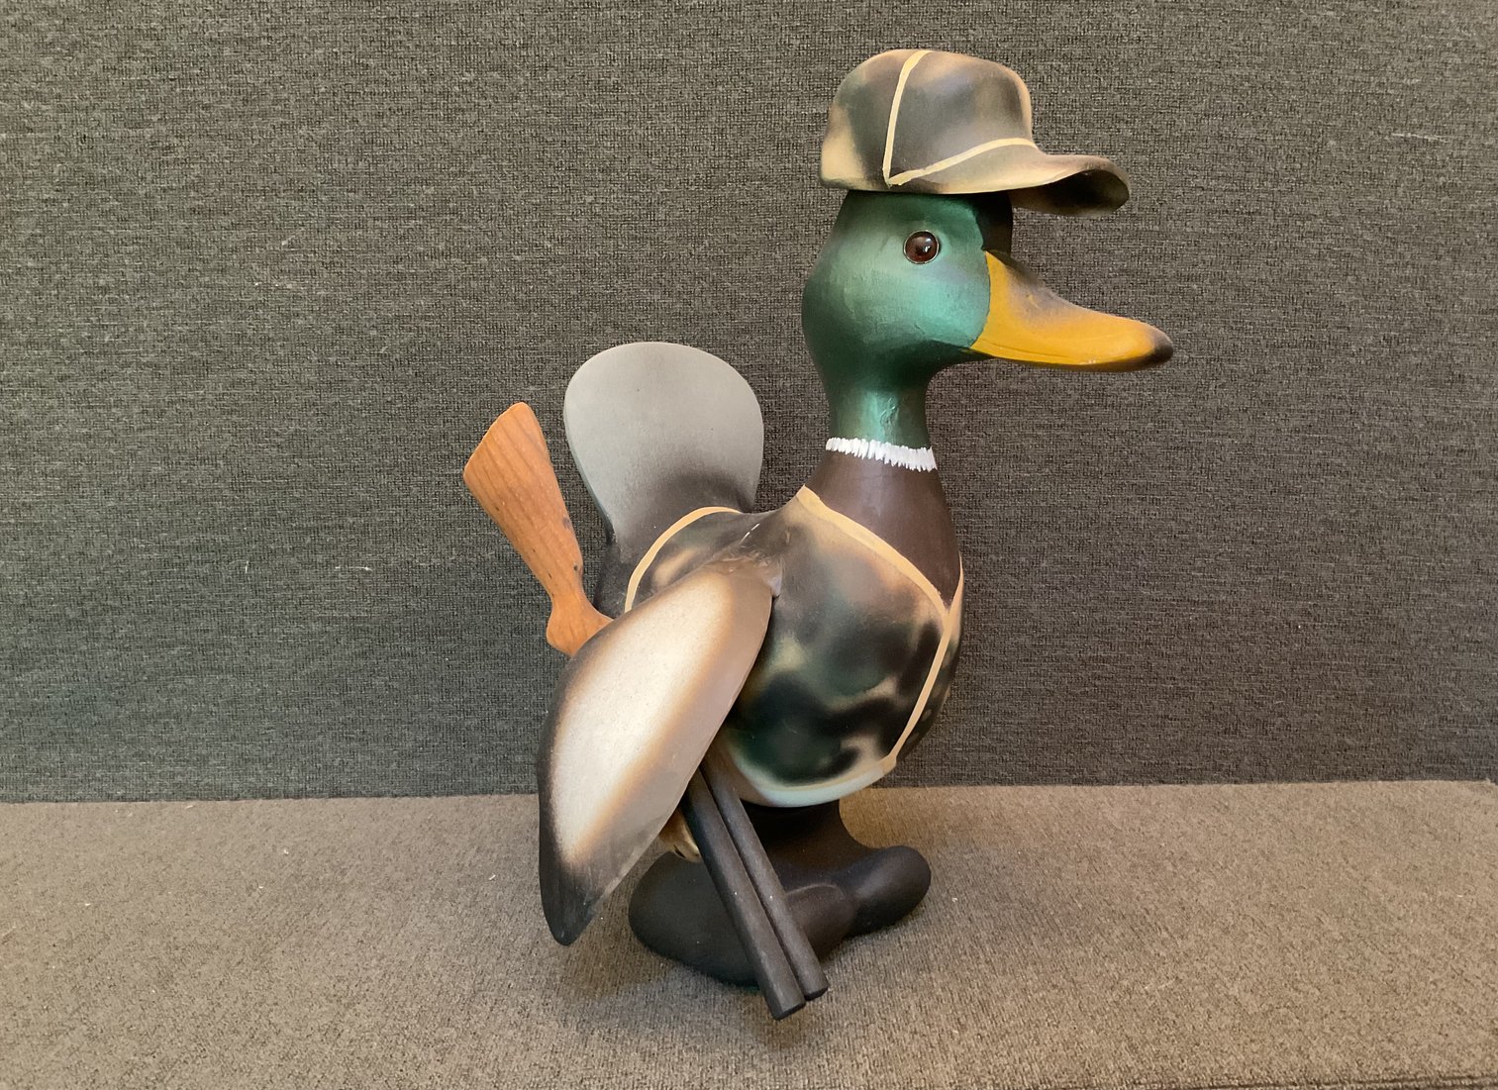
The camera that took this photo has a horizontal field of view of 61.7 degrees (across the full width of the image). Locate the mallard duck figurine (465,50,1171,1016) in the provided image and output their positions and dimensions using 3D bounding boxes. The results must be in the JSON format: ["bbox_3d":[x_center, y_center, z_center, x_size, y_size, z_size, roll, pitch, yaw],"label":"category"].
[{"bbox_3d":[0.045,-0.007,0.693,0.349,0.491,0.236,6,10,30],"label":"mallard duck figurine"}]

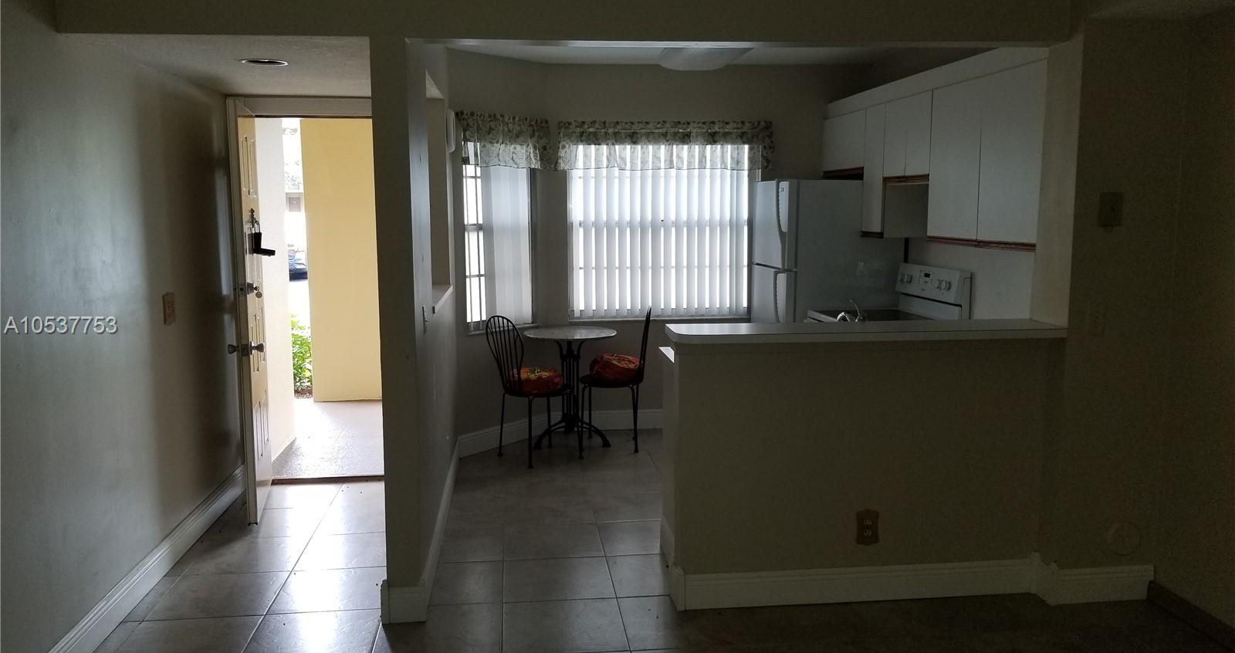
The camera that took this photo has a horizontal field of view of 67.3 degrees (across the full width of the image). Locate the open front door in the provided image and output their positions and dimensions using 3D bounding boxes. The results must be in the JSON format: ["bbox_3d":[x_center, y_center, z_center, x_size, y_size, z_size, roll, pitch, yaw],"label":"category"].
[{"bbox_3d":[-1.879,-0.080,4.775,0.045,2.028,0.750,-2,7,-15],"label":"open front door"}]

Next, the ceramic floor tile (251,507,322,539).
[{"bbox_3d":[-1.702,0.979,4.639,0.450,0.010,0.450,-1,7,-7],"label":"ceramic floor tile"}]

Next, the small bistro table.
[{"bbox_3d":[-0.312,0.410,6.105,0.605,0.737,0.605,-1,7,-7],"label":"small bistro table"}]

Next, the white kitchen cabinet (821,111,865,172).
[{"bbox_3d":[1.630,-1.196,6.068,0.320,0.375,0.781,-1,7,-6],"label":"white kitchen cabinet"}]

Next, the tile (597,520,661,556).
[{"bbox_3d":[0.063,1.004,4.390,0.282,0.010,0.445,-1,7,-6],"label":"tile"}]

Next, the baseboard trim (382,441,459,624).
[{"bbox_3d":[-0.924,0.895,4.590,0.167,0.136,2.341,-1,7,-7],"label":"baseboard trim"}]

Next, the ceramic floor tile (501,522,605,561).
[{"bbox_3d":[-0.303,1.011,4.349,0.455,0.010,0.445,-1,7,-6],"label":"ceramic floor tile"}]

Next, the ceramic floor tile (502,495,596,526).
[{"bbox_3d":[-0.355,0.964,4.794,0.450,0.010,0.450,-1,7,-7],"label":"ceramic floor tile"}]

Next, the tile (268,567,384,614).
[{"bbox_3d":[-1.157,1.083,3.803,0.454,0.010,0.437,-1,7,-6],"label":"tile"}]

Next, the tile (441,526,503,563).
[{"bbox_3d":[-0.667,1.016,4.311,0.276,0.010,0.448,-1,7,-6],"label":"tile"}]

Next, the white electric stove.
[{"bbox_3d":[1.534,0.262,5.438,0.694,1.193,0.765,-1,7,-7],"label":"white electric stove"}]

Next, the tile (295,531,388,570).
[{"bbox_3d":[-1.208,1.027,4.233,0.454,0.010,0.437,-1,7,-6],"label":"tile"}]

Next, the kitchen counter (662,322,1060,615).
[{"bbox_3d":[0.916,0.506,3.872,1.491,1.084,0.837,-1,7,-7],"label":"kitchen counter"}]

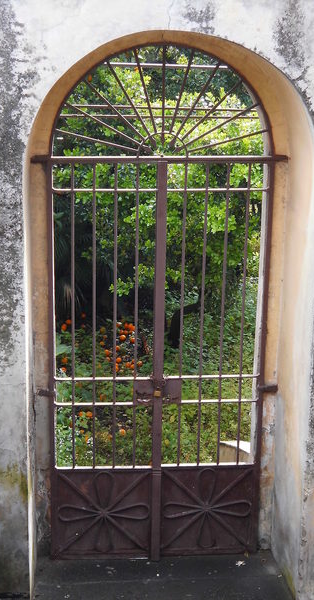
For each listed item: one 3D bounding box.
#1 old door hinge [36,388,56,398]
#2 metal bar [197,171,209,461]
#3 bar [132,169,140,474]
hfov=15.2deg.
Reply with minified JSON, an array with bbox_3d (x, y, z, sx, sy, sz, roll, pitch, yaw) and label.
[{"bbox_3d":[-0.677,0.574,7.231,0.118,0.045,0.045,-1,17,-6],"label":"old door hinge"},{"bbox_3d":[0.280,0.120,7.196,0.016,1.935,0.016,-1,17,-6],"label":"metal bar"},{"bbox_3d":[-0.126,0.125,7.155,0.016,1.935,0.016,-1,17,-6],"label":"bar"}]

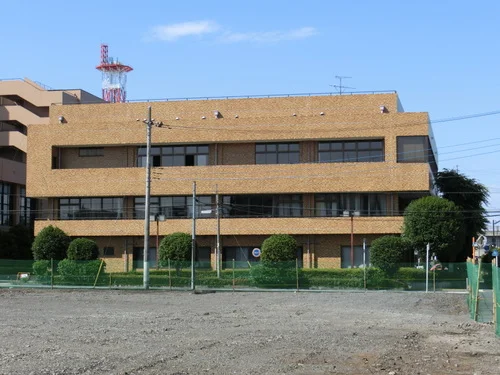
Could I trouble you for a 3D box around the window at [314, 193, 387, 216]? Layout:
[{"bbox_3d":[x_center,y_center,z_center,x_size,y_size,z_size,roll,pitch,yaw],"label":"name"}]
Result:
[{"bbox_3d":[7.187,1.252,72.310,5.154,1.789,0.200,-1,-4,12],"label":"window"}]

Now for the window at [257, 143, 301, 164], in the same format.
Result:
[{"bbox_3d":[2.118,-2.499,75.413,3.335,1.724,0.150,-1,-4,12],"label":"window"}]

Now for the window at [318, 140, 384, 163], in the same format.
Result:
[{"bbox_3d":[7.441,-2.608,74.286,4.853,1.698,0.150,-1,-4,12],"label":"window"}]

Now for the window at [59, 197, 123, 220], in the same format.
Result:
[{"bbox_3d":[-12.291,1.700,78.177,5.193,1.858,0.150,-1,-4,12],"label":"window"}]

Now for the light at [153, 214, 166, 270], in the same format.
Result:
[{"bbox_3d":[-6.047,3.611,67.000,1.027,3.910,0.400,-1,-4,12],"label":"light"}]

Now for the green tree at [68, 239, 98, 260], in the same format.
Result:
[{"bbox_3d":[-10.571,4.051,64.000,2.089,1.646,2.089,-1,-4,12],"label":"green tree"}]

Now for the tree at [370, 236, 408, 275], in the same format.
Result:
[{"bbox_3d":[8.569,4.262,62.000,2.361,2.514,2.361,-1,-4,12],"label":"tree"}]

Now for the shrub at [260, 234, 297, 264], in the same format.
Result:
[{"bbox_3d":[1.748,3.924,62.000,2.207,2.085,2.207,-1,-4,12],"label":"shrub"}]

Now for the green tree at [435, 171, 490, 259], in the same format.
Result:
[{"bbox_3d":[15.406,2.196,74.000,4.099,7.172,4.099,-1,-4,12],"label":"green tree"}]

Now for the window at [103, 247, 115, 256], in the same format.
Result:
[{"bbox_3d":[-10.802,4.925,77.623,0.890,0.713,0.120,-1,-4,12],"label":"window"}]

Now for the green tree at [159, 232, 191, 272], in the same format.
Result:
[{"bbox_3d":[-4.642,4.112,63.000,2.118,2.617,2.118,0,-4,0],"label":"green tree"}]

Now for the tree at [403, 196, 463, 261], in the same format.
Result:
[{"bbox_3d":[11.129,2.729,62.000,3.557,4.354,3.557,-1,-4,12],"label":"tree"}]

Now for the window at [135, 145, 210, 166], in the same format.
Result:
[{"bbox_3d":[-5.894,-2.364,77.111,5.706,1.763,0.150,-1,-4,12],"label":"window"}]

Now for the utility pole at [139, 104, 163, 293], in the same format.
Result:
[{"bbox_3d":[-5.924,0.607,60.867,1.250,11.076,0.800,0,-4,12],"label":"utility pole"}]

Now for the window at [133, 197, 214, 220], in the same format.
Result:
[{"bbox_3d":[-5.674,1.483,74.992,6.006,1.707,0.200,-1,-4,12],"label":"window"}]

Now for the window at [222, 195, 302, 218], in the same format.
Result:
[{"bbox_3d":[0.910,1.402,73.617,5.936,1.785,0.200,-1,-4,12],"label":"window"}]

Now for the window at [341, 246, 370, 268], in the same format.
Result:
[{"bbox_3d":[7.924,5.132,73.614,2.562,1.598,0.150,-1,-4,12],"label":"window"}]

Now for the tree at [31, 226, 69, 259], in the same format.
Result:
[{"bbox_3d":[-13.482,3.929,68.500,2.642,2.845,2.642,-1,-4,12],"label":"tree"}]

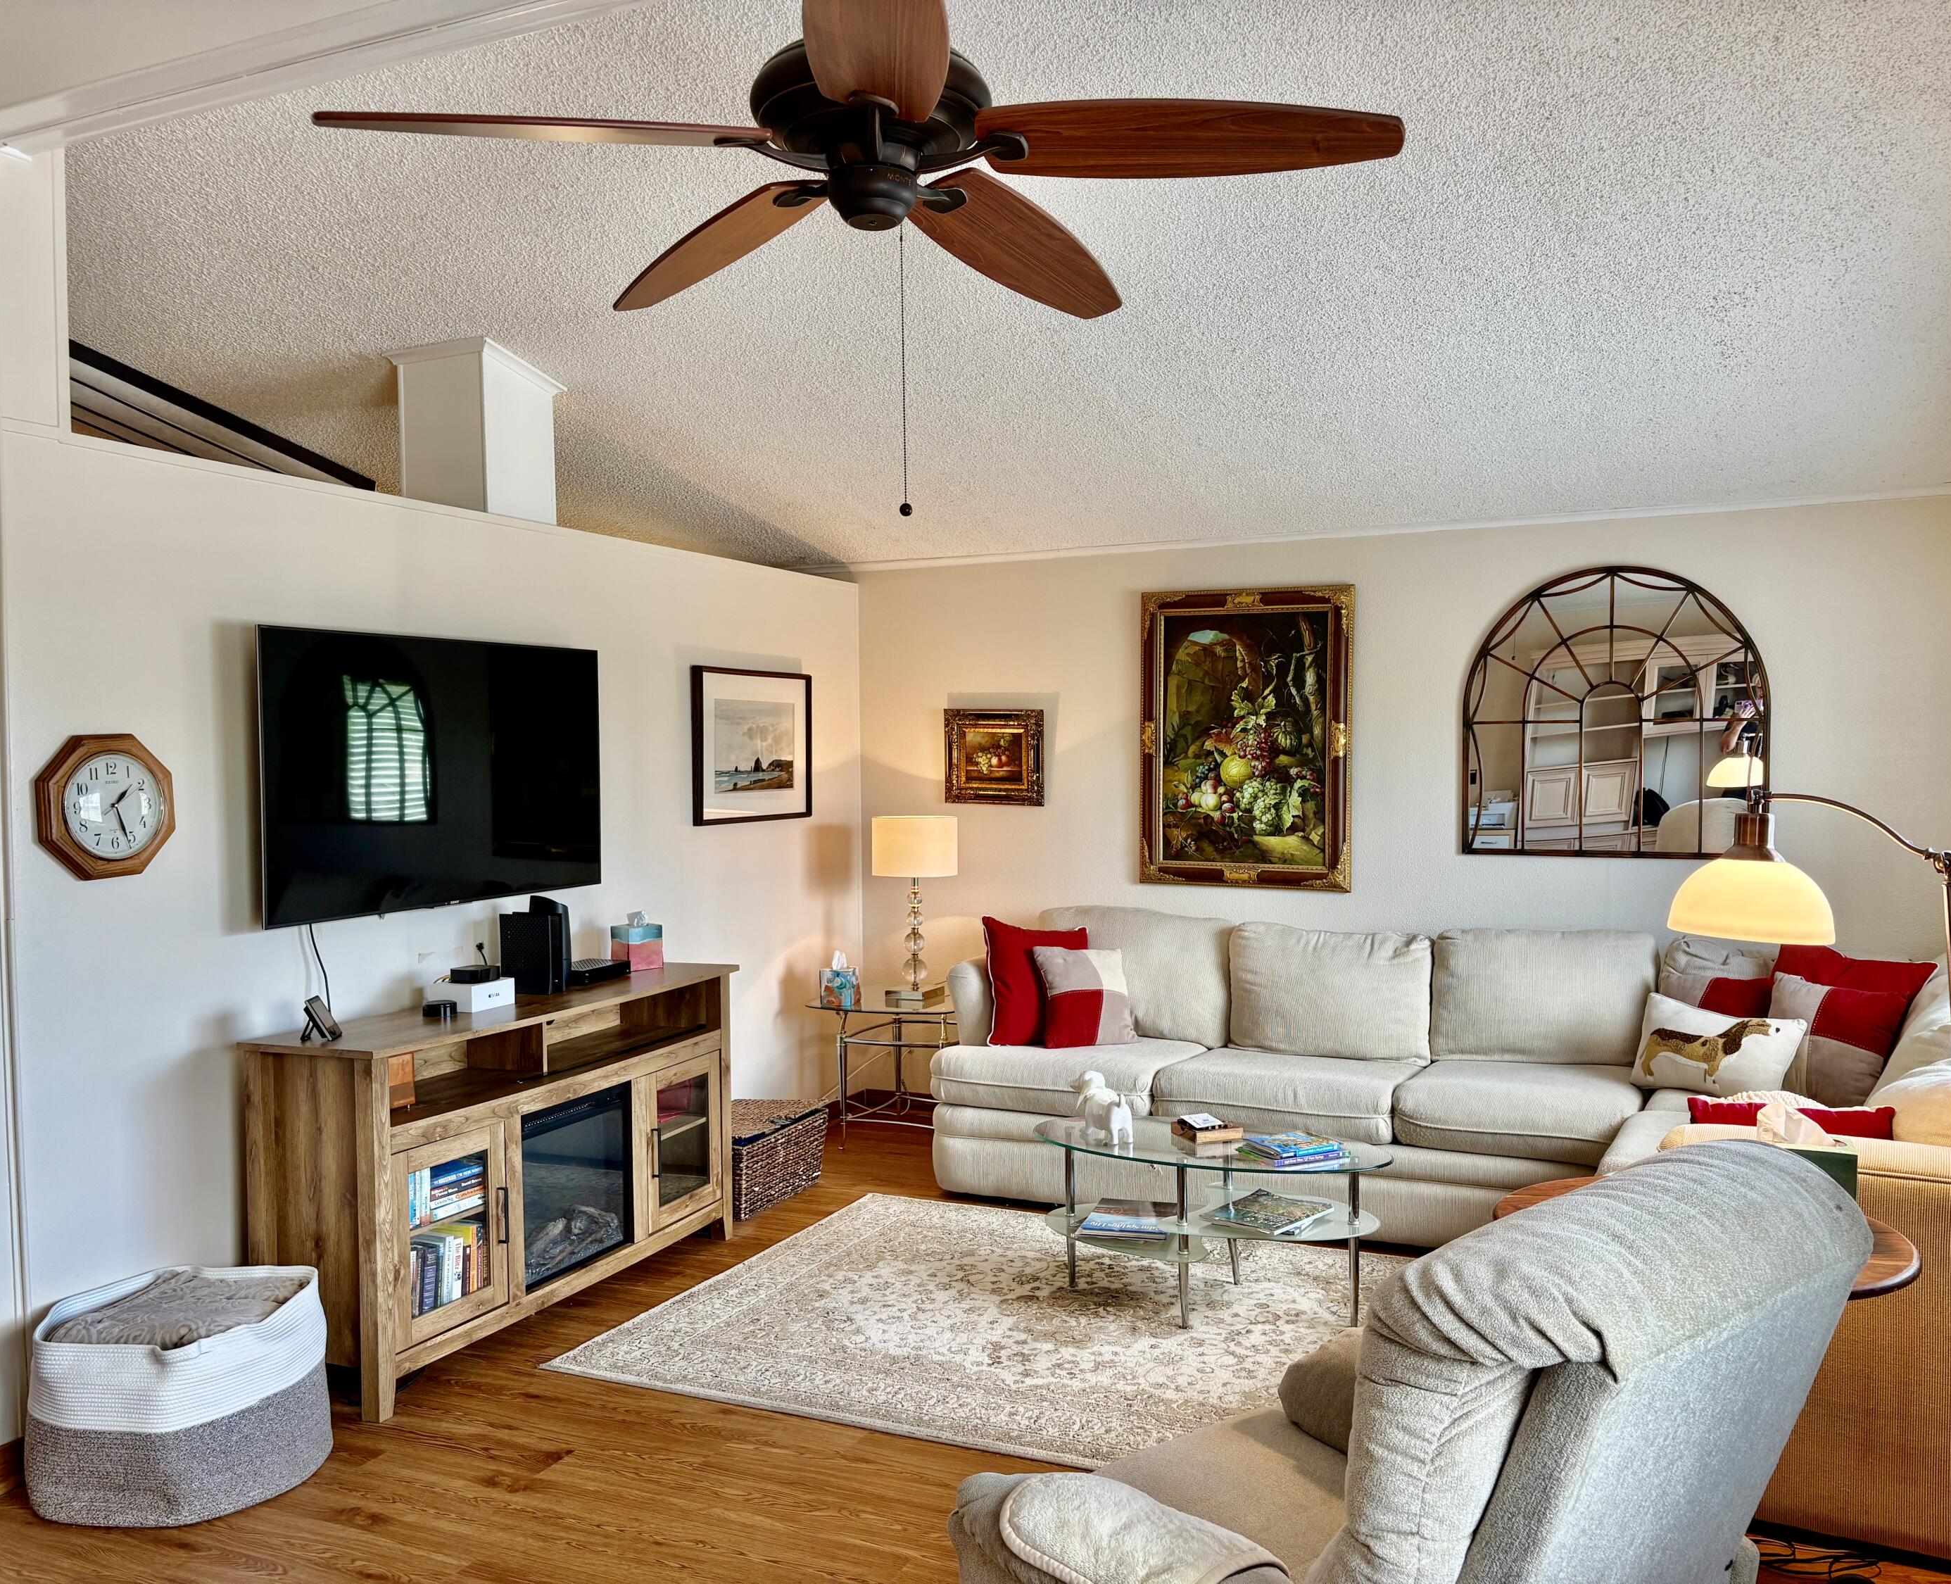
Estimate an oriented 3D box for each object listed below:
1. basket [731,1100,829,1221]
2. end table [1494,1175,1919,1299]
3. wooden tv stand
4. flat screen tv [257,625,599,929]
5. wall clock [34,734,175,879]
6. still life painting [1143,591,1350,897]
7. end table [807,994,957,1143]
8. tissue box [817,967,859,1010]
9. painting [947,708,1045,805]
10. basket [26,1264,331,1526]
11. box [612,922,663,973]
[{"bbox_3d":[-0.810,1.247,5.397,0.420,0.250,0.570,0,2,24],"label":"basket"},{"bbox_3d":[1.287,1.109,2.840,0.680,0.660,0.680,0,2,24],"label":"end table"},{"bbox_3d":[-1.225,0.985,4.311,0.395,0.850,1.475,0,2,24],"label":"wooden tv stand"},{"bbox_3d":[-1.448,-0.054,4.331,0.060,0.720,1.275,0,2,24],"label":"flat screen tv"},{"bbox_3d":[-1.900,0.032,3.472,0.050,0.310,0.305,0,2,24],"label":"wall clock"},{"bbox_3d":[1.017,-0.196,5.959,0.815,1.130,0.050,0,2,24],"label":"still life painting"},{"bbox_3d":[-0.242,1.069,6.128,0.640,0.550,0.640,0,2,24],"label":"end table"},{"bbox_3d":[-0.511,0.735,6.061,0.112,0.125,0.112,0,2,24],"label":"tissue box"},{"bbox_3d":[0.073,-0.137,6.382,0.435,0.382,0.050,0,2,24],"label":"painting"},{"bbox_3d":[-1.692,1.263,3.397,0.440,0.360,0.510,0,2,16],"label":"basket"},{"bbox_3d":[-1.036,0.478,4.867,0.112,0.125,0.112,-2,2,-41],"label":"box"}]

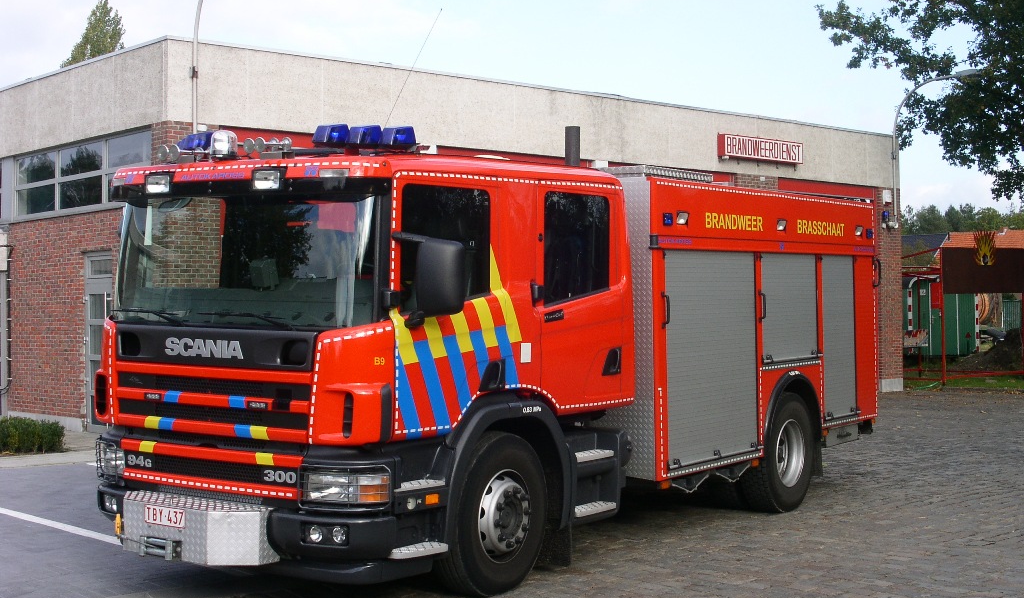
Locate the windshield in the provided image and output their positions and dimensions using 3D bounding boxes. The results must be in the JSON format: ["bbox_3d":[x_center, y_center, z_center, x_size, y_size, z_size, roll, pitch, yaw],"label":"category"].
[{"bbox_3d":[-1.762,-0.215,9.056,2.187,0.798,0.276,-1,-8,35],"label":"windshield"}]

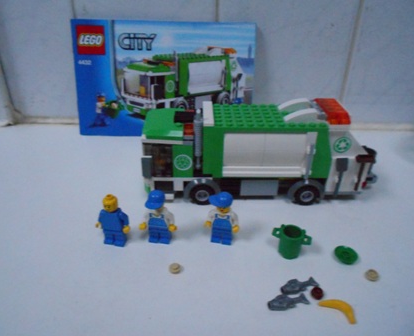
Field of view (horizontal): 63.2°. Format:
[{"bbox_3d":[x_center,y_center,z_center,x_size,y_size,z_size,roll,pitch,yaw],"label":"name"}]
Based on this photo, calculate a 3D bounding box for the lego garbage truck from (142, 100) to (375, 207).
[{"bbox_3d":[0.045,-0.016,0.291,0.203,0.086,0.054,0,31,-1],"label":"lego garbage truck"}]

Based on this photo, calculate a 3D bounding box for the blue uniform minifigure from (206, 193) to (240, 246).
[{"bbox_3d":[0.011,0.037,0.244,0.025,0.042,0.017,7,31,11],"label":"blue uniform minifigure"}]

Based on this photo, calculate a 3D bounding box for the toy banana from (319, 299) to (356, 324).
[{"bbox_3d":[0.079,0.084,0.203,0.020,0.004,0.011,22,37,32],"label":"toy banana"}]

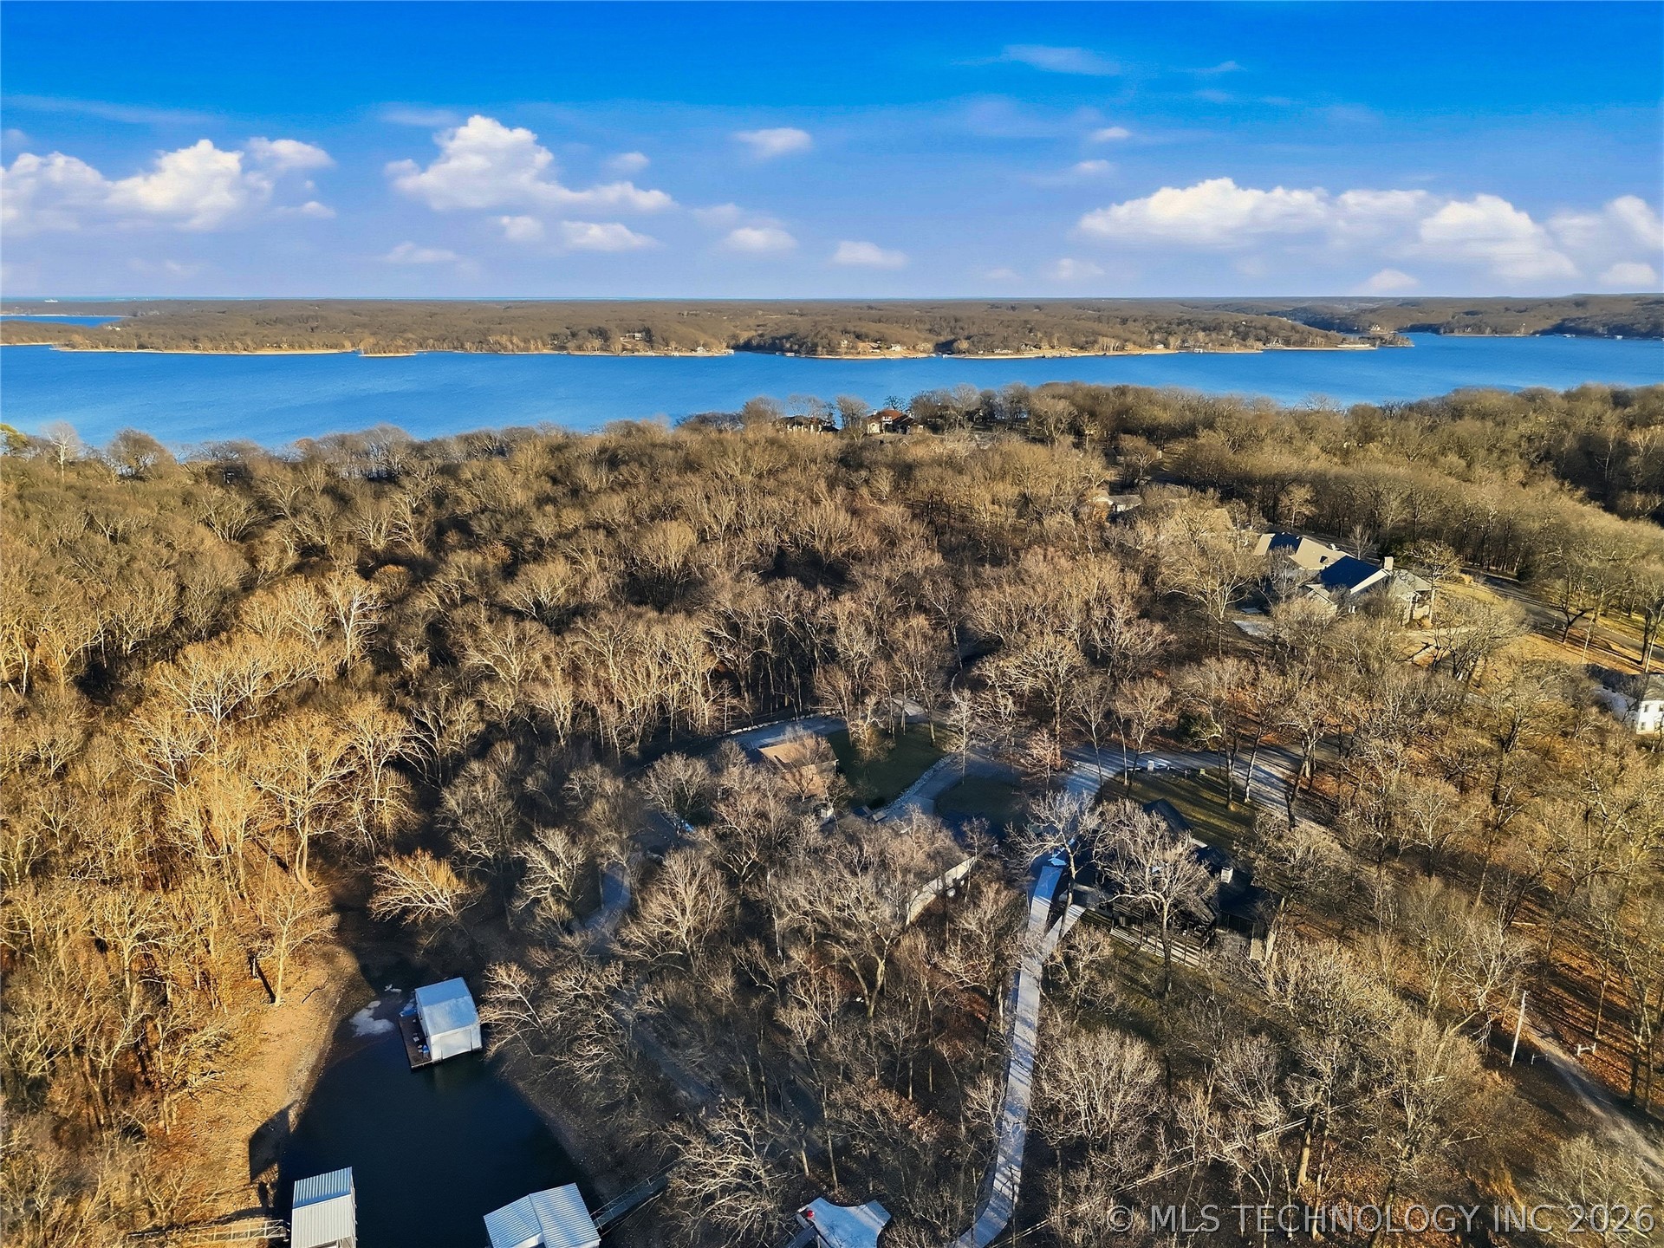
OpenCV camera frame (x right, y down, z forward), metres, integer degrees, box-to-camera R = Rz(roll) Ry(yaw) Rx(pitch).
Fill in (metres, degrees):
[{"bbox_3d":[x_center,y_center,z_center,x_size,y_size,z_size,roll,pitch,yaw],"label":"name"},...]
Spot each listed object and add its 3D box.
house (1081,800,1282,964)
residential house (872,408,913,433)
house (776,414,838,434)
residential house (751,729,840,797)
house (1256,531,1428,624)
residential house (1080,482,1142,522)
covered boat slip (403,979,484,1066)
[{"bbox_3d":[46.610,33.690,154.330,20.370,8.300,18.280,15,22,42],"label":"house"},{"bbox_3d":[26.020,-87.920,499.680,18.410,10.080,13.970,0,16,-1],"label":"residential house"},{"bbox_3d":[-10.340,-84.750,491.830,25.240,8.300,13.940,1,16,3],"label":"house"},{"bbox_3d":[-6.230,23.270,191.880,11.120,5.650,10.820,-8,18,-25],"label":"residential house"},{"bbox_3d":[103.540,-10.040,236.780,21.280,9.000,34.980,0,16,0],"label":"house"},{"bbox_3d":[81.380,-35.520,336.230,14.080,7.260,11.580,-9,18,-29],"label":"residential house"},{"bbox_3d":[-51.120,51.420,150.170,8.640,4.500,12.000,-8,18,-26],"label":"covered boat slip"}]

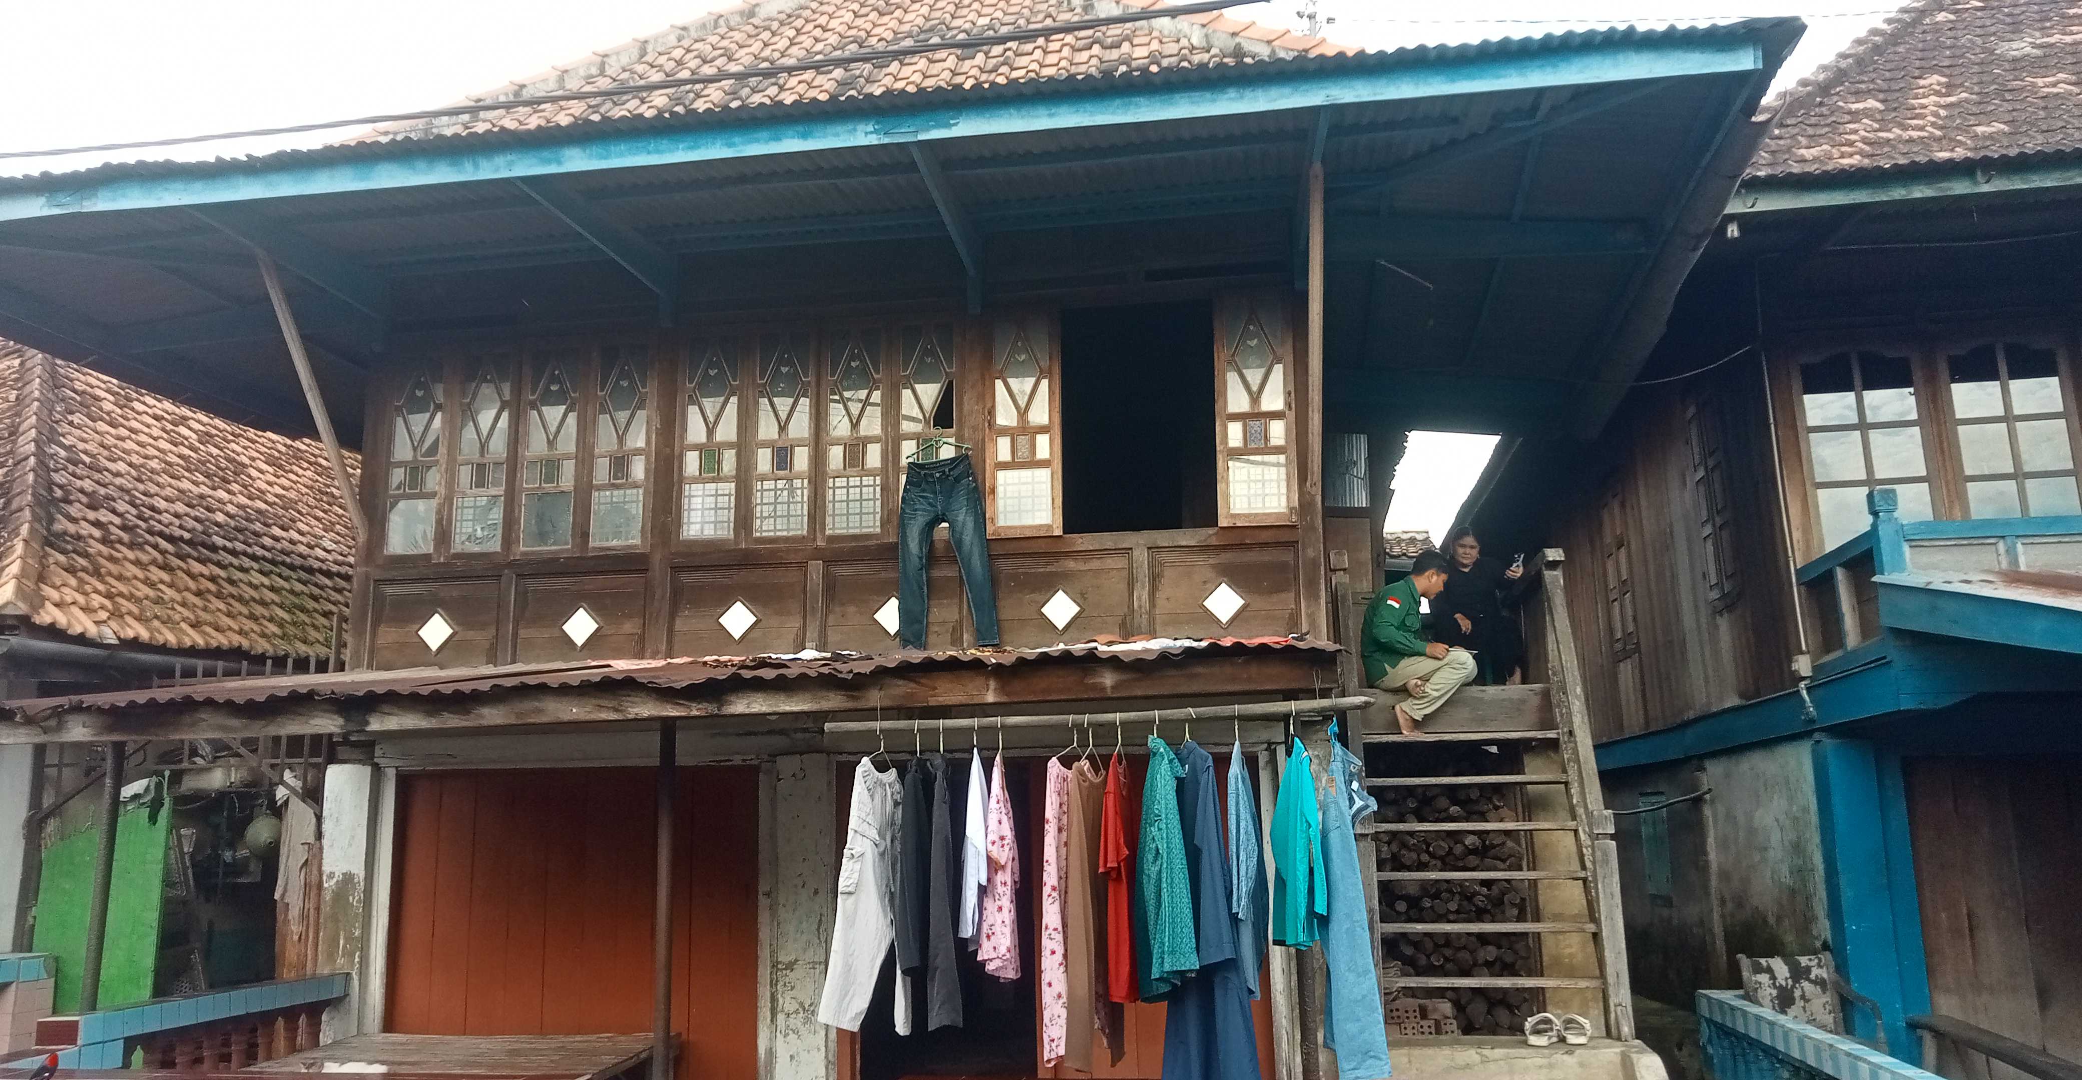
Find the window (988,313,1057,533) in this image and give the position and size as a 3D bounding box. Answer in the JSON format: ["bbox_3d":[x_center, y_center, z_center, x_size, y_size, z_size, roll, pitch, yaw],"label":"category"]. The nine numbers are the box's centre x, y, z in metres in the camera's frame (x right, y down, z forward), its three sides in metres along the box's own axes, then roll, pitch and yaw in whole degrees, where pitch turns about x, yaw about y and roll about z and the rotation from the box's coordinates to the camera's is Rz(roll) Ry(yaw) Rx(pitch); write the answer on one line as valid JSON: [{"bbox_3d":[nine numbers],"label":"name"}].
[{"bbox_3d":[-0.102,-0.670,9.629,0.420,1.320,0.060,-3,-11,10],"label":"window"}]

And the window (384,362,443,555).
[{"bbox_3d":[-3.849,-0.494,10.337,0.375,1.230,0.060,-3,-11,10],"label":"window"}]

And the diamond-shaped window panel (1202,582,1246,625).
[{"bbox_3d":[0.945,0.326,8.654,0.230,0.230,0.030,-2,-9,11],"label":"diamond-shaped window panel"}]

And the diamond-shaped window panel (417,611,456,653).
[{"bbox_3d":[-3.410,0.519,9.504,0.235,0.235,0.030,-2,-9,11],"label":"diamond-shaped window panel"}]

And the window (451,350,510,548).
[{"bbox_3d":[-3.188,-0.491,9.595,0.360,1.170,0.060,-2,-9,11],"label":"window"}]

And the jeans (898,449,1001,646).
[{"bbox_3d":[-0.522,0.069,9.483,0.570,1.060,0.140,-3,-11,10],"label":"jeans"}]

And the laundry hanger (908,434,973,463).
[{"bbox_3d":[-0.531,-0.501,8.937,0.370,0.180,0.030,-2,-9,11],"label":"laundry hanger"}]

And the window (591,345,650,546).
[{"bbox_3d":[-2.355,-0.528,9.432,0.360,1.160,0.060,-2,-9,11],"label":"window"}]

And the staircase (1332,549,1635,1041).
[{"bbox_3d":[2.109,1.136,8.270,1.200,2.400,1.450,-3,-11,10],"label":"staircase"}]

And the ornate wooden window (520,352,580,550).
[{"bbox_3d":[-2.965,-0.541,10.181,0.375,1.240,0.060,-3,-11,10],"label":"ornate wooden window"}]

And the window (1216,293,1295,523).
[{"bbox_3d":[1.107,-0.679,8.684,0.395,1.200,0.050,-2,-9,11],"label":"window"}]

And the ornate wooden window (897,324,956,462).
[{"bbox_3d":[-0.651,-0.646,9.768,0.385,1.270,0.060,-3,-11,10],"label":"ornate wooden window"}]

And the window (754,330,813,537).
[{"bbox_3d":[-1.411,-0.581,9.250,0.360,1.170,0.060,-2,-9,11],"label":"window"}]

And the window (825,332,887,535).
[{"bbox_3d":[-1.089,-0.628,9.846,0.385,1.270,0.060,-3,-11,10],"label":"window"}]

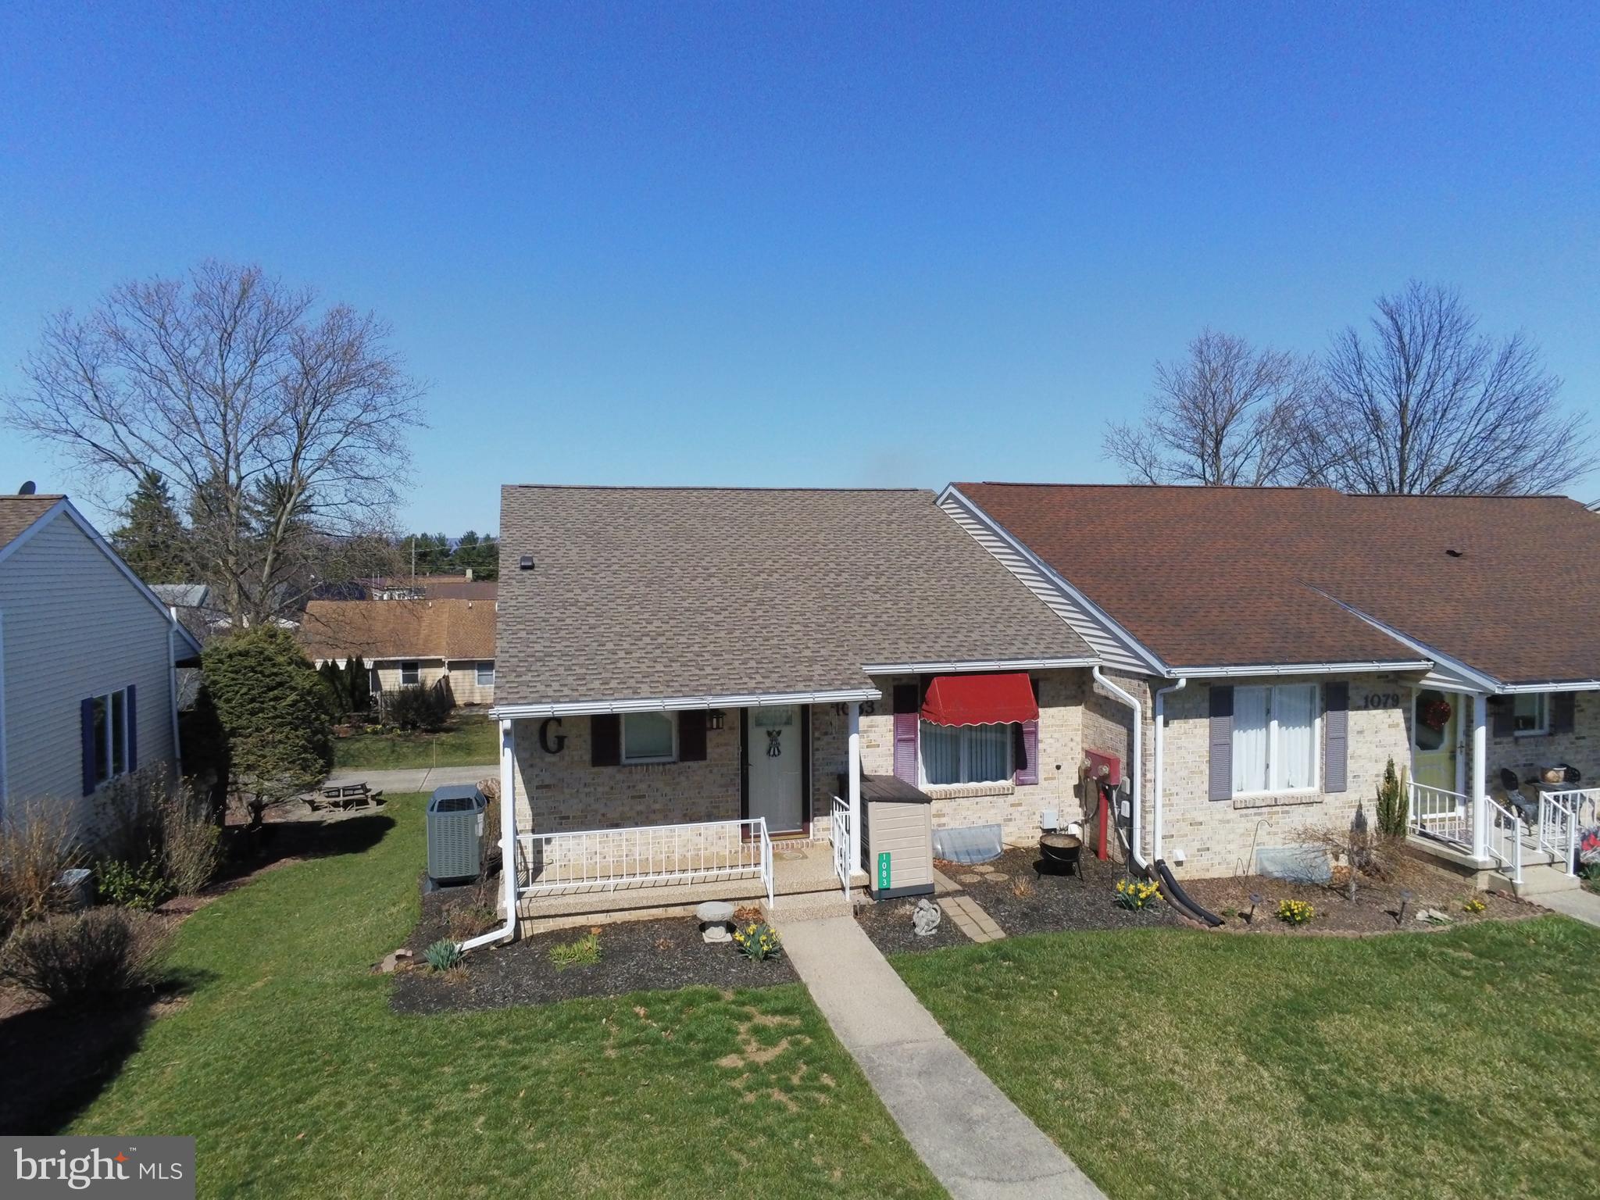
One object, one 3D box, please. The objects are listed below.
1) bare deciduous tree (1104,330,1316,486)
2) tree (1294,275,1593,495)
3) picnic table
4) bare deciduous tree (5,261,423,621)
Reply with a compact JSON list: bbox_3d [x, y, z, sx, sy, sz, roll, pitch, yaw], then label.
[{"bbox_3d":[18.153,-3.946,47.325,10.000,16.050,10.000,-1,2,-20],"label":"bare deciduous tree"},{"bbox_3d":[26.410,-4.563,44.351,12.200,17.320,12.000,-1,2,-20],"label":"tree"},{"bbox_3d":[-9.590,4.114,22.500,1.750,0.720,1.600,-1,2,-20],"label":"picnic table"},{"bbox_3d":[-19.280,-3.157,35.325,13.700,16.050,13.000,-1,2,-20],"label":"bare deciduous tree"}]

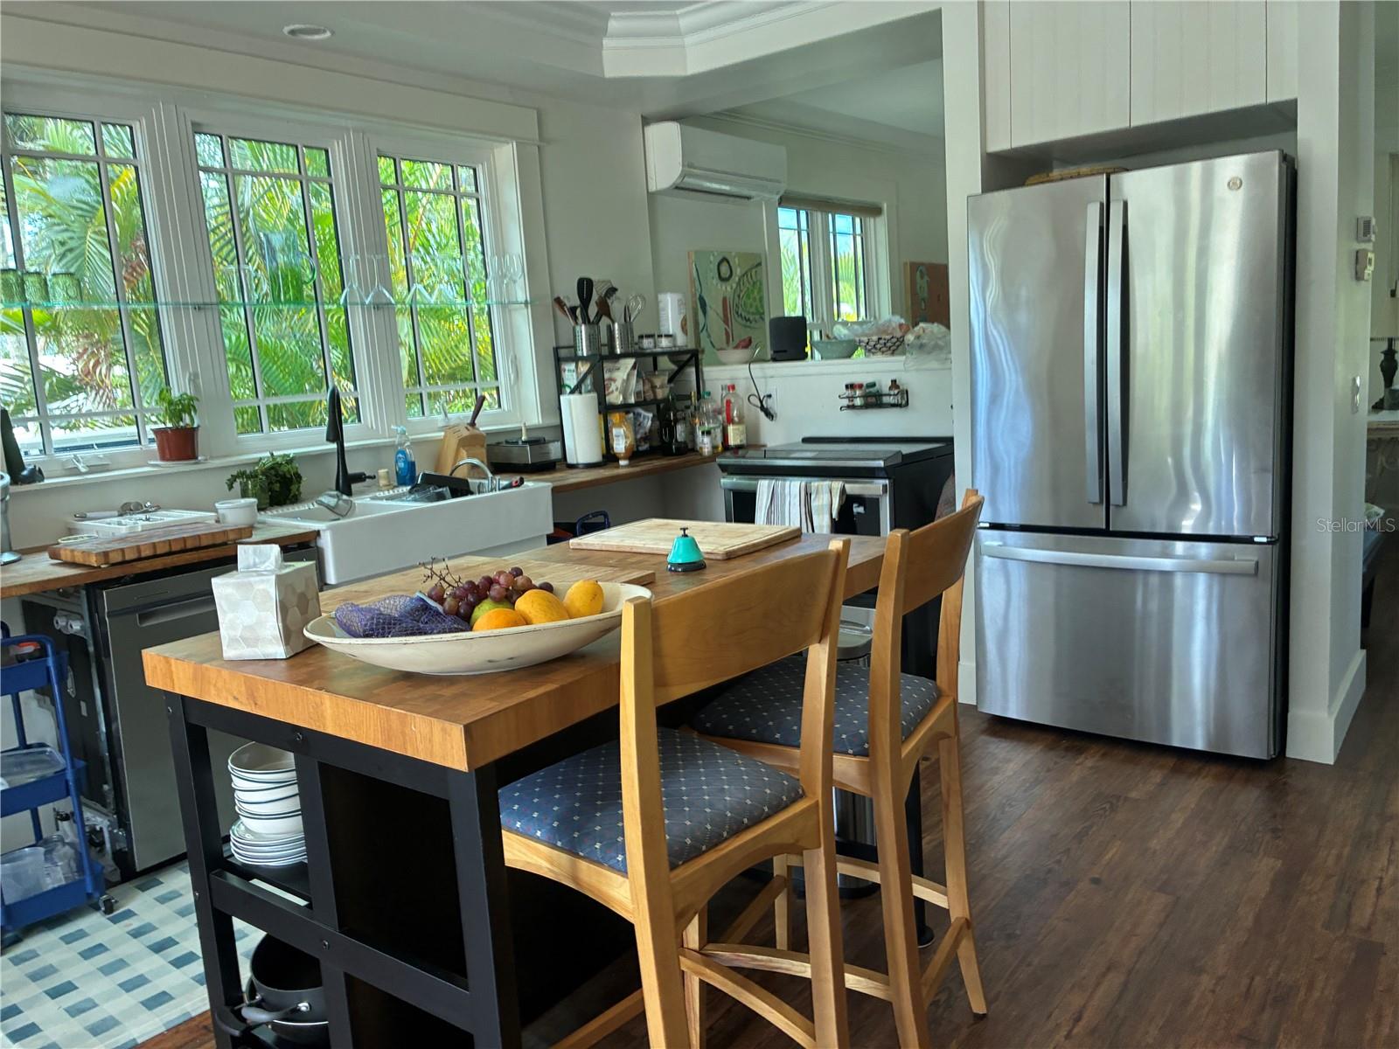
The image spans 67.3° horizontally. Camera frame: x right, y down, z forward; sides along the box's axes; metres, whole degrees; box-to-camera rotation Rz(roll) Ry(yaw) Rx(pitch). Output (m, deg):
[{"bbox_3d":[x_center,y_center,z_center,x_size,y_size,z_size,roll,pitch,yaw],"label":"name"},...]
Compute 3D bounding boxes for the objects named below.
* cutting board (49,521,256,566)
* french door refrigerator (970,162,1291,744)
[{"bbox_3d":[-1.491,0.048,2.868,0.290,0.033,0.412,3,11,36],"label":"cutting board"},{"bbox_3d":[1.474,-0.220,3.526,0.904,1.775,0.760,3,11,36],"label":"french door refrigerator"}]

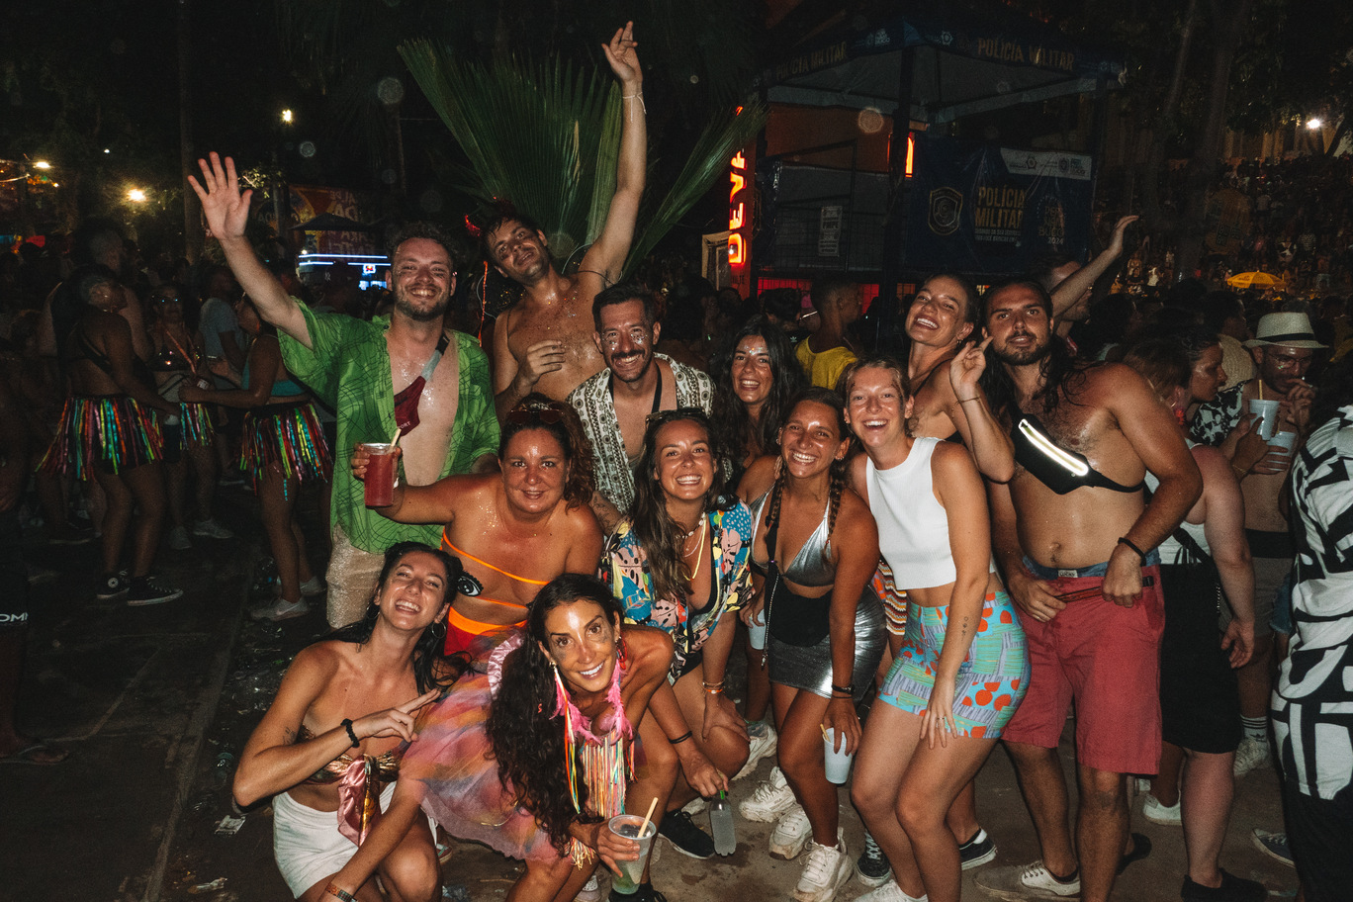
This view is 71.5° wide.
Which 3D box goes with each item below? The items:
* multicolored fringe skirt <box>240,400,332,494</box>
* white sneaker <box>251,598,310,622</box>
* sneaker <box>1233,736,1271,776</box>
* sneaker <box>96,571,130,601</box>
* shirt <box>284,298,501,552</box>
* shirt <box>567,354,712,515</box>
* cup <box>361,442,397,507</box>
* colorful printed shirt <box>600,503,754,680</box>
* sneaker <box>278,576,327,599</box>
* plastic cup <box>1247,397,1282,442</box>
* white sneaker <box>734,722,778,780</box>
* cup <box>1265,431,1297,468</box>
[{"bbox_3d":[-1.928,-0.047,4.650,0.420,0.400,0.420,2,9,3],"label":"multicolored fringe skirt"},{"bbox_3d":[-1.934,0.770,4.578,0.275,0.100,0.100,-3,11,-25],"label":"white sneaker"},{"bbox_3d":[2.042,1.071,3.364,0.290,0.120,0.110,-6,12,-37],"label":"sneaker"},{"bbox_3d":[-2.857,0.683,4.833,0.270,0.140,0.100,-7,13,-40],"label":"sneaker"},{"bbox_3d":[-0.806,-0.055,2.640,0.600,0.700,0.320,-1,10,-14],"label":"shirt"},{"bbox_3d":[-0.080,0.060,2.620,0.460,0.620,0.320,1,23,-2],"label":"shirt"},{"bbox_3d":[-0.595,0.048,1.880,0.063,0.122,0.063,2,9,0],"label":"cup"},{"bbox_3d":[-0.015,0.365,2.420,0.410,0.480,0.300,0,28,-7],"label":"colorful printed shirt"},{"bbox_3d":[-1.944,0.693,4.842,0.265,0.105,0.095,-1,9,-17],"label":"sneaker"},{"bbox_3d":[1.764,-0.092,2.820,0.093,0.123,0.093,-3,10,0],"label":"plastic cup"},{"bbox_3d":[0.259,1.003,3.225,0.105,0.130,0.285,7,11,32],"label":"white sneaker"},{"bbox_3d":[1.932,-0.003,3.000,0.075,0.122,0.075,2,9,0],"label":"cup"}]

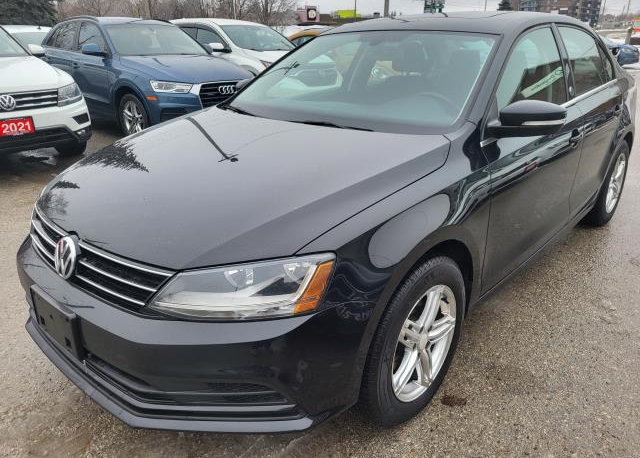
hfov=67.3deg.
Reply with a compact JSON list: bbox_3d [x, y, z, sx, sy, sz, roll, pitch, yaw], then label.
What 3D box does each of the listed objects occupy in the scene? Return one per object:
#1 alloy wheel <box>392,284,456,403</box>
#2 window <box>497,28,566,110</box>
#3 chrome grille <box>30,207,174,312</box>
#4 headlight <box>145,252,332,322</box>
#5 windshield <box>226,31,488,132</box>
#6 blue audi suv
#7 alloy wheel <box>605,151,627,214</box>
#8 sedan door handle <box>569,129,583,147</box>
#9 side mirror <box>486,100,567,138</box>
[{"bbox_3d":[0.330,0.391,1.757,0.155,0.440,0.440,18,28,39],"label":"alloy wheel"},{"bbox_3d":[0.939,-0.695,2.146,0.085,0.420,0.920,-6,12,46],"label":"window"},{"bbox_3d":[-0.797,0.091,1.569,1.000,0.195,0.140,18,28,39],"label":"chrome grille"},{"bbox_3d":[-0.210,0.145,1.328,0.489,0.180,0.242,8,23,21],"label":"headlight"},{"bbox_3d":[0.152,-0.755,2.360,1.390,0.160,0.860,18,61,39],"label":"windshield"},{"bbox_3d":[-2.705,-2.320,7.211,4.390,1.600,1.840,18,28,38],"label":"blue audi suv"},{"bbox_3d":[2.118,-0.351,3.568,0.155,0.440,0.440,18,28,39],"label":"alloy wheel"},{"bbox_3d":[1.276,-0.444,2.398,0.060,0.055,0.200,18,28,39],"label":"sedan door handle"},{"bbox_3d":[0.816,-0.423,1.859,0.260,0.160,0.170,18,28,39],"label":"side mirror"}]

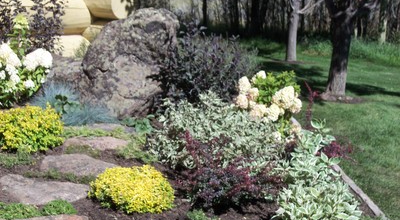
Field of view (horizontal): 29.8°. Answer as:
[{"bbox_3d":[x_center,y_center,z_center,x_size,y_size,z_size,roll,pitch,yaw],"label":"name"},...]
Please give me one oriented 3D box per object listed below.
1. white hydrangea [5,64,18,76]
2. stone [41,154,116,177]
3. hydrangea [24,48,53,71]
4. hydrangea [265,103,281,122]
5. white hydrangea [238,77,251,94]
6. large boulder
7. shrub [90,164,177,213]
[{"bbox_3d":[-1.606,-0.337,6.400,0.119,0.097,0.097,0,12,0],"label":"white hydrangea"},{"bbox_3d":[-0.891,0.421,5.600,0.600,0.090,0.400,0,9,0],"label":"stone"},{"bbox_3d":[-1.376,-0.430,6.400,0.235,0.185,0.200,0,9,0],"label":"hydrangea"},{"bbox_3d":[0.608,0.021,6.300,0.135,0.160,0.130,0,9,0],"label":"hydrangea"},{"bbox_3d":[0.382,-0.210,6.450,0.105,0.150,0.105,0,9,0],"label":"white hydrangea"},{"bbox_3d":[-0.629,-0.415,6.700,0.874,0.900,0.700,0,12,0],"label":"large boulder"},{"bbox_3d":[-0.451,0.524,4.950,0.570,0.320,0.520,0,9,0],"label":"shrub"}]

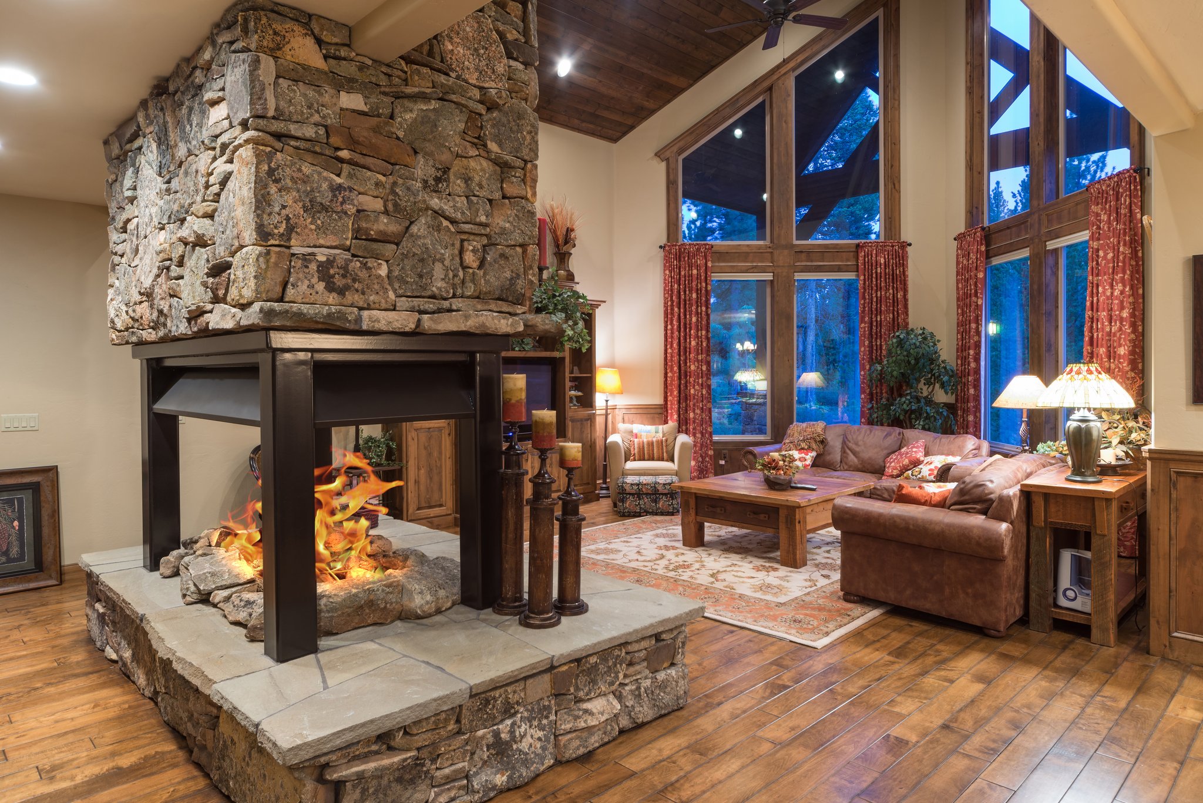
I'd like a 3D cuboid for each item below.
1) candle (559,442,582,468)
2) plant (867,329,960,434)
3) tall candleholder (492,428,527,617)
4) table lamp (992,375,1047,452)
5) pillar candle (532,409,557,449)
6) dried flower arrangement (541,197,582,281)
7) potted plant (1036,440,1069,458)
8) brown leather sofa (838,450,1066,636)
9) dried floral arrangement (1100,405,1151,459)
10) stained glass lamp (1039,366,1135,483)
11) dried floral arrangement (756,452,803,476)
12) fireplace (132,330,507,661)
[{"bbox_3d":[-0.124,0.218,3.098,0.091,0.099,0.091,0,2,0],"label":"candle"},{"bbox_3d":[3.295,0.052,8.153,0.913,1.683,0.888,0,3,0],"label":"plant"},{"bbox_3d":[-0.372,0.467,3.113,0.143,0.764,0.143,0,2,0],"label":"tall candleholder"},{"bbox_3d":[3.038,0.171,5.514,0.491,0.712,0.491,-2,3,-43],"label":"table lamp"},{"bbox_3d":[-0.219,0.108,2.943,0.093,0.144,0.093,0,2,0],"label":"pillar candle"},{"bbox_3d":[-0.425,-1.688,8.000,0.420,0.880,0.400,0,2,0],"label":"dried flower arrangement"},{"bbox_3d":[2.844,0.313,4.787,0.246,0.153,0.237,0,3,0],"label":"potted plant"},{"bbox_3d":[2.496,0.800,5.110,0.992,0.844,2.028,2,4,45],"label":"brown leather sofa"},{"bbox_3d":[3.313,0.207,4.826,0.340,0.361,0.355,0,3,0],"label":"dried floral arrangement"},{"bbox_3d":[2.761,0.107,4.392,0.475,0.665,0.475,0,3,0],"label":"stained glass lamp"},{"bbox_3d":[1.346,0.476,5.808,0.355,0.180,0.355,0,2,0],"label":"dried floral arrangement"},{"bbox_3d":[-1.353,0.286,3.522,0.976,1.109,1.804,-2,3,-43],"label":"fireplace"}]

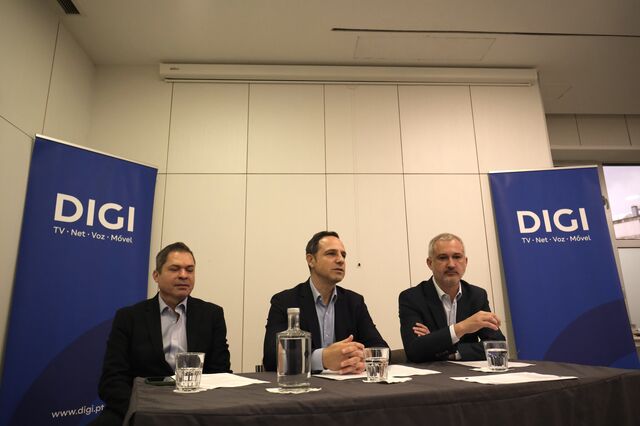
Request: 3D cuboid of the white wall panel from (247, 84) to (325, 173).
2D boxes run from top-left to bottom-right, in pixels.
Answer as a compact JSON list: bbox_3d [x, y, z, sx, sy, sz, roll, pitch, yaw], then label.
[{"bbox_3d":[-0.287,-0.796,3.748,0.667,0.958,0.035,0,-14,-3],"label":"white wall panel"}]

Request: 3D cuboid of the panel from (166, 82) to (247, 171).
[{"bbox_3d":[-0.954,-0.793,3.715,0.667,0.958,0.035,0,-14,-3],"label":"panel"}]

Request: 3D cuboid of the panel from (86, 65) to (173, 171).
[{"bbox_3d":[-1.635,-0.814,3.687,0.697,1.006,0.035,0,-14,-3],"label":"panel"}]

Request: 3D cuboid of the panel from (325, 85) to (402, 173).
[{"bbox_3d":[0.379,-0.799,3.781,0.667,0.958,0.035,0,-14,-3],"label":"panel"}]

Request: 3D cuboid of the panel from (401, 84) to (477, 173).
[{"bbox_3d":[1.045,-0.802,3.815,0.667,0.958,0.035,0,-14,-3],"label":"panel"}]

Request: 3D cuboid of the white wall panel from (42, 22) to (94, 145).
[{"bbox_3d":[-1.997,-0.879,3.391,0.035,1.006,0.535,0,-14,-3],"label":"white wall panel"}]

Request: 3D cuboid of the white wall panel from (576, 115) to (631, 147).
[{"bbox_3d":[3.233,-0.939,4.878,0.591,0.362,0.035,0,-14,-3],"label":"white wall panel"}]

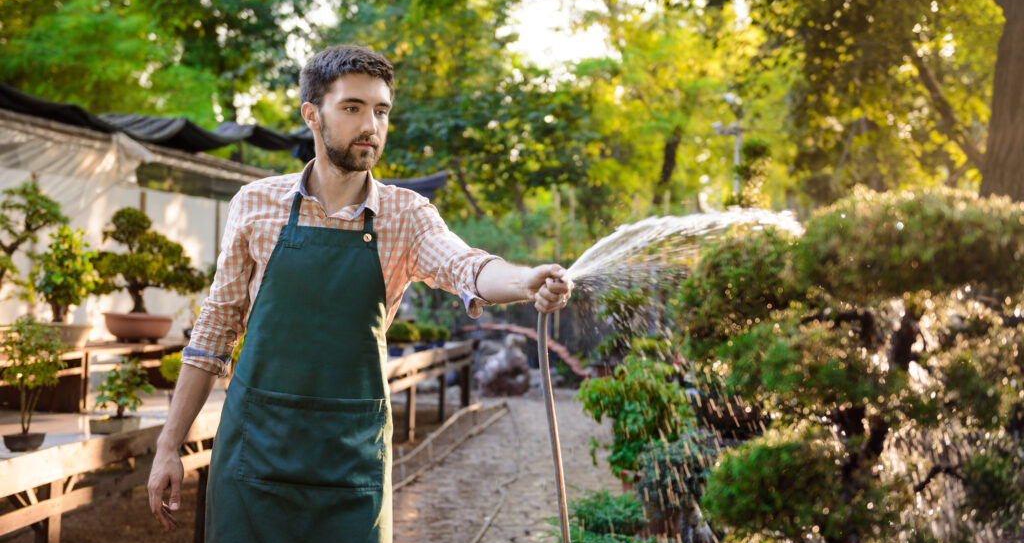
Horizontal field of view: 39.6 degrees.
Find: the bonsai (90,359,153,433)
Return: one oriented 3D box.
[{"bbox_3d":[-1.591,0.508,5.780,0.255,0.305,0.210,1,-1,-7],"label":"bonsai"}]

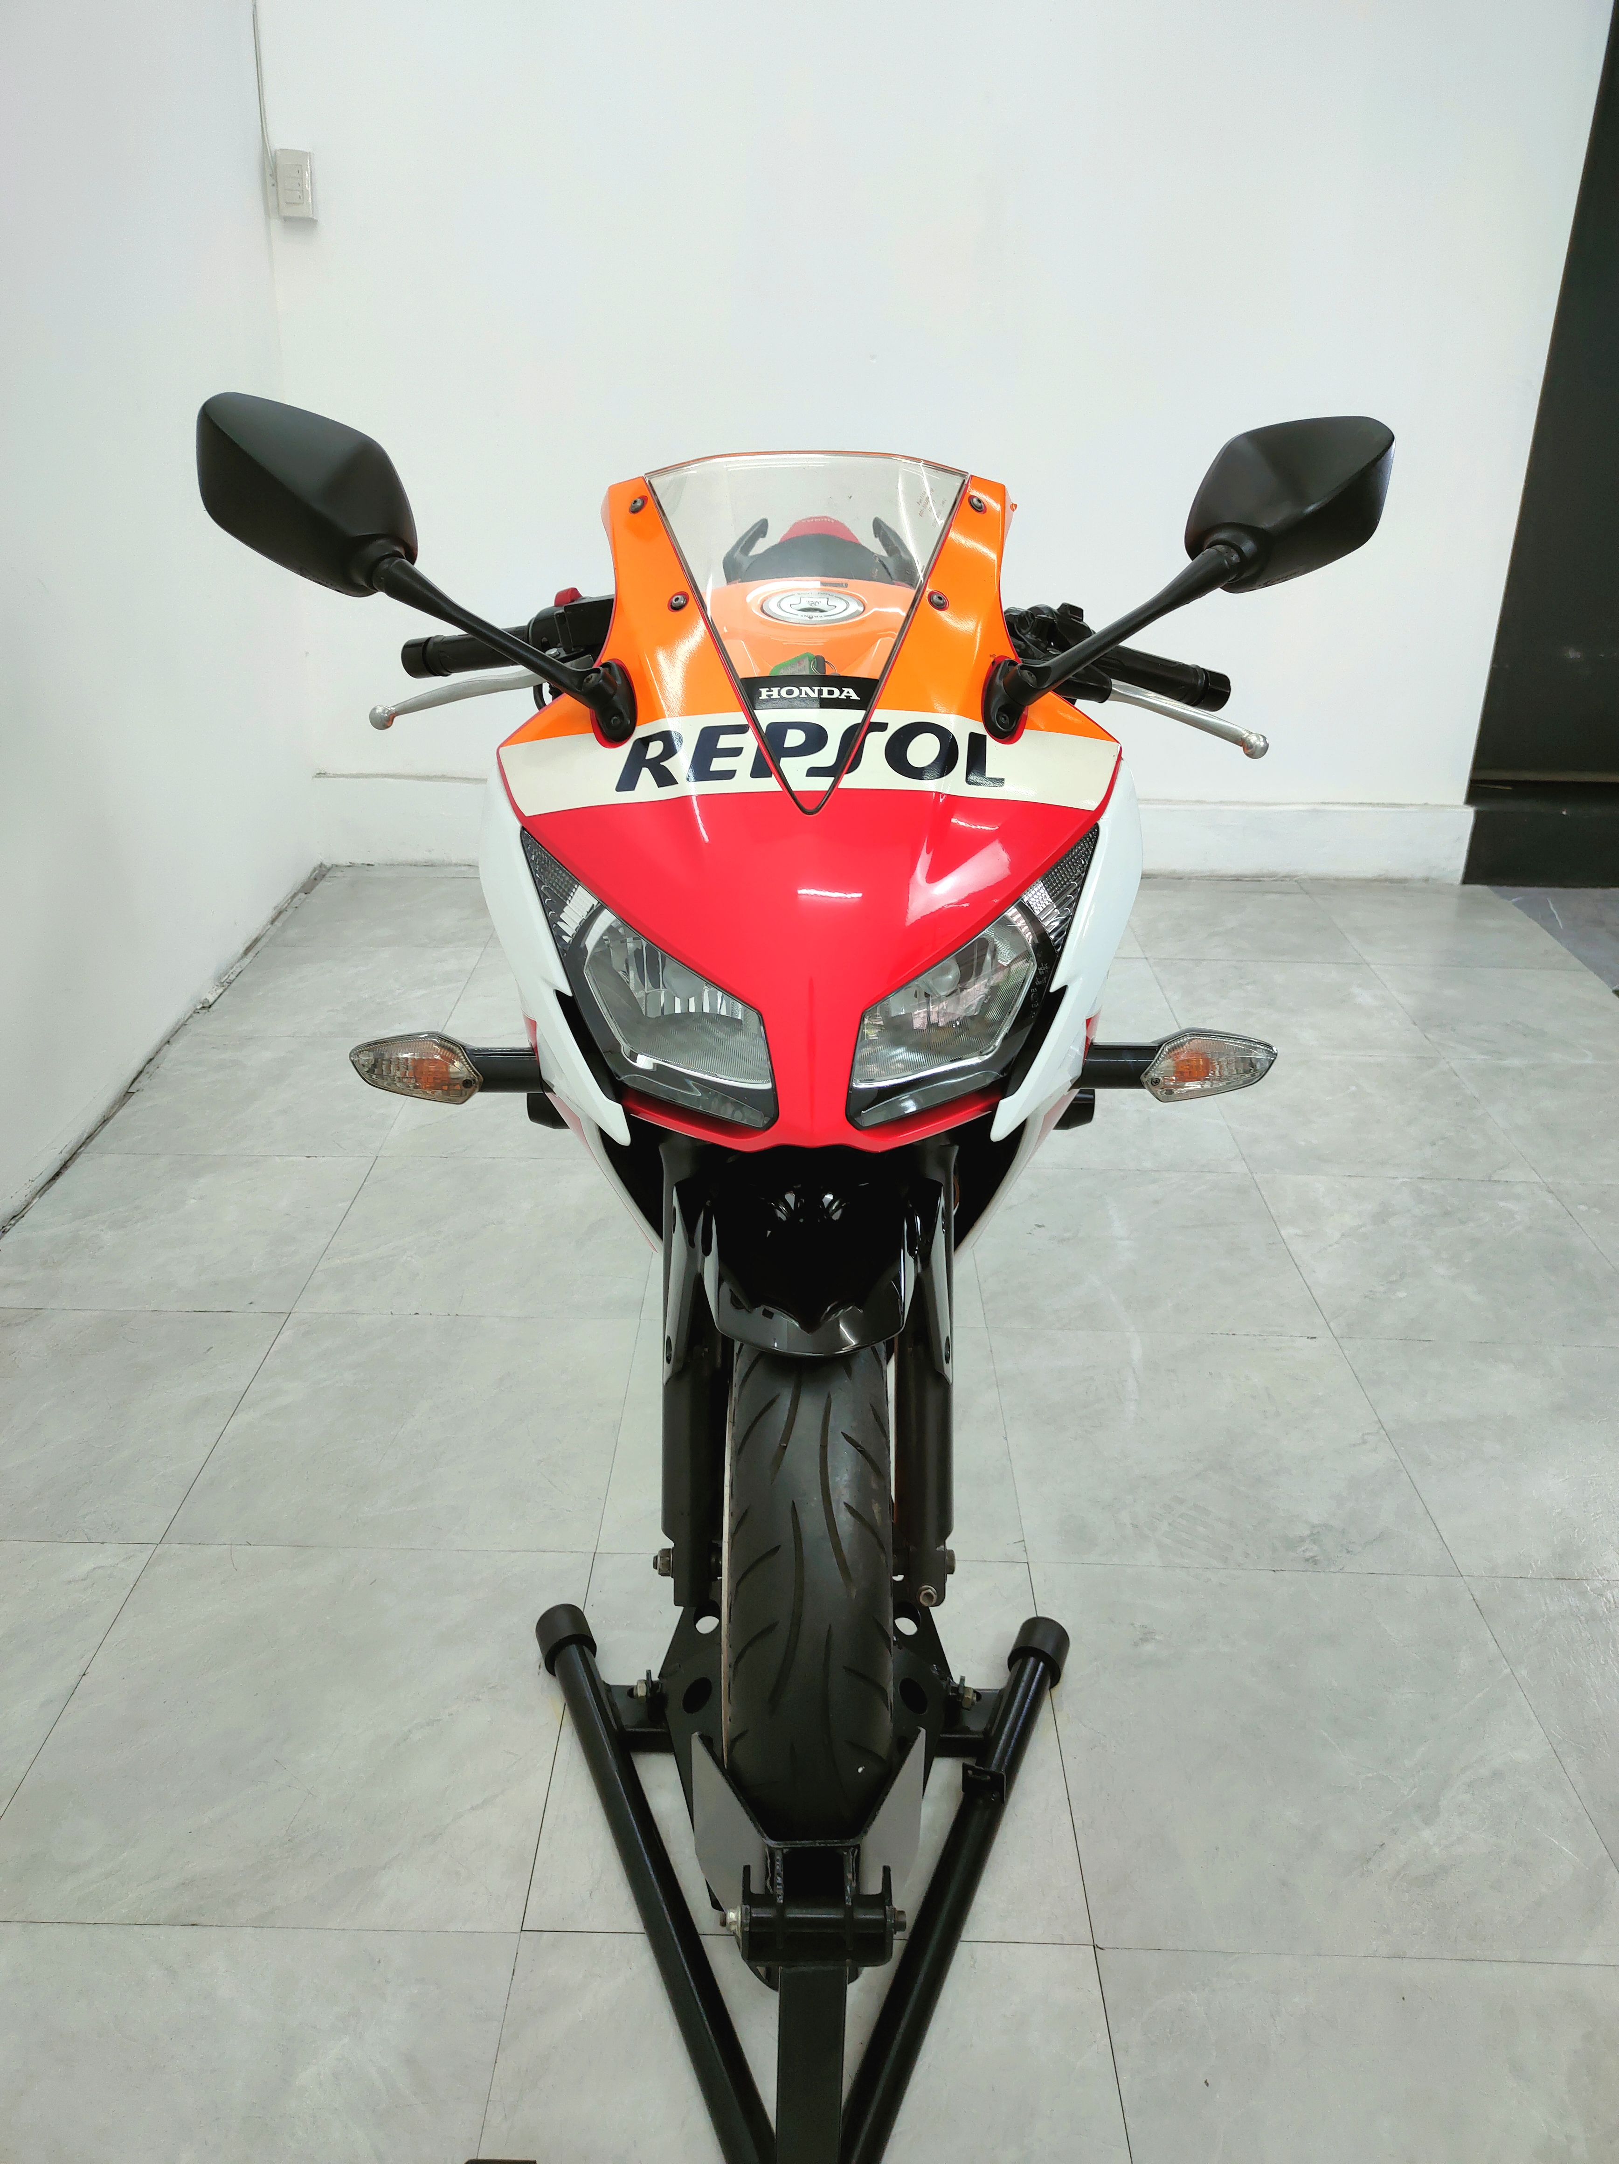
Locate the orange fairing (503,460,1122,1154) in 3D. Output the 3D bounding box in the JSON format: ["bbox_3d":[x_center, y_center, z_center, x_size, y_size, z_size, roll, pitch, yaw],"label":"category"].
[{"bbox_3d":[-0.001,-0.207,1.445,0.430,0.450,0.410,1,21,0],"label":"orange fairing"}]

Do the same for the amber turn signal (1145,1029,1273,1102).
[{"bbox_3d":[0.290,-0.011,1.455,0.095,0.046,0.058,1,21,0],"label":"amber turn signal"}]

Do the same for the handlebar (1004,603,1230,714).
[{"bbox_3d":[0.239,-0.345,1.620,0.195,0.075,0.100,5,20,-14],"label":"handlebar"}]

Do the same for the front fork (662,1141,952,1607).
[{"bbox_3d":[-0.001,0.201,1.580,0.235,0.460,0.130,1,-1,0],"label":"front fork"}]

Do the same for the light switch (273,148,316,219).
[{"bbox_3d":[-1.030,-1.795,4.000,0.073,0.120,0.030,-1,22,-6],"label":"light switch"}]

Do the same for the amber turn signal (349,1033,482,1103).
[{"bbox_3d":[-0.287,-0.011,1.455,0.095,0.046,0.058,1,21,0],"label":"amber turn signal"}]

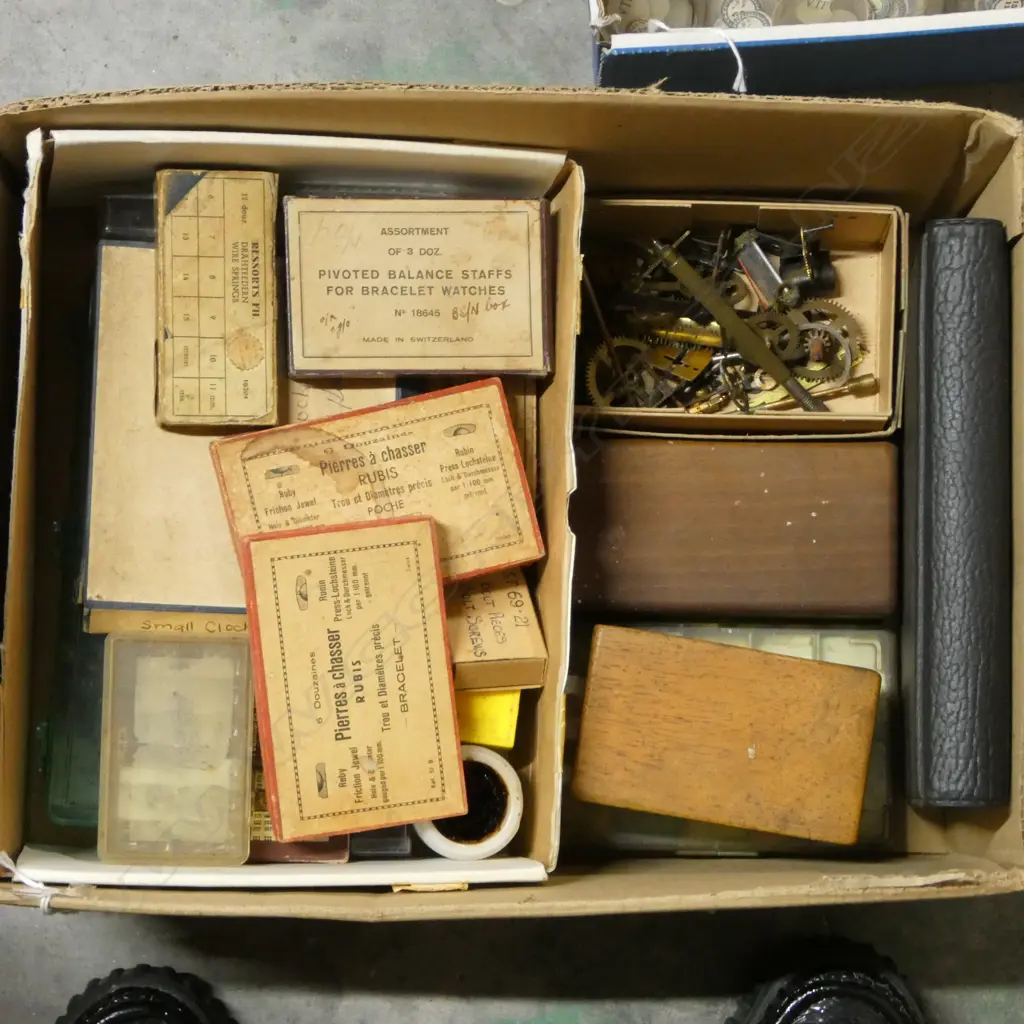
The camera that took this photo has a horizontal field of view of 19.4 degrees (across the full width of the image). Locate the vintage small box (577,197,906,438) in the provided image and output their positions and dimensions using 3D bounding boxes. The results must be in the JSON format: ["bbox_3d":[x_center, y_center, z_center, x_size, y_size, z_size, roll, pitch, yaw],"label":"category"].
[{"bbox_3d":[0.096,-0.080,1.305,0.141,0.070,0.099,0,86,2],"label":"vintage small box"}]

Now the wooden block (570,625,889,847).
[{"bbox_3d":[0.090,0.095,1.272,0.119,0.045,0.073,9,86,2],"label":"wooden block"}]

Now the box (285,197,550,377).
[{"bbox_3d":[-0.038,-0.092,1.239,0.108,0.018,0.073,0,86,2],"label":"box"}]

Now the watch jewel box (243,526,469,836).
[{"bbox_3d":[-0.062,0.066,1.209,0.076,0.018,0.119,-8,86,1],"label":"watch jewel box"}]

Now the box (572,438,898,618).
[{"bbox_3d":[0.094,0.009,1.307,0.141,0.055,0.075,0,86,2],"label":"box"}]

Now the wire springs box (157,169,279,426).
[{"bbox_3d":[-0.121,-0.087,1.240,0.050,0.020,0.105,0,86,2],"label":"wire springs box"}]

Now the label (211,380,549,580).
[{"bbox_3d":[-0.054,-0.004,1.224,0.119,0.018,0.075,-13,86,1],"label":"label"}]

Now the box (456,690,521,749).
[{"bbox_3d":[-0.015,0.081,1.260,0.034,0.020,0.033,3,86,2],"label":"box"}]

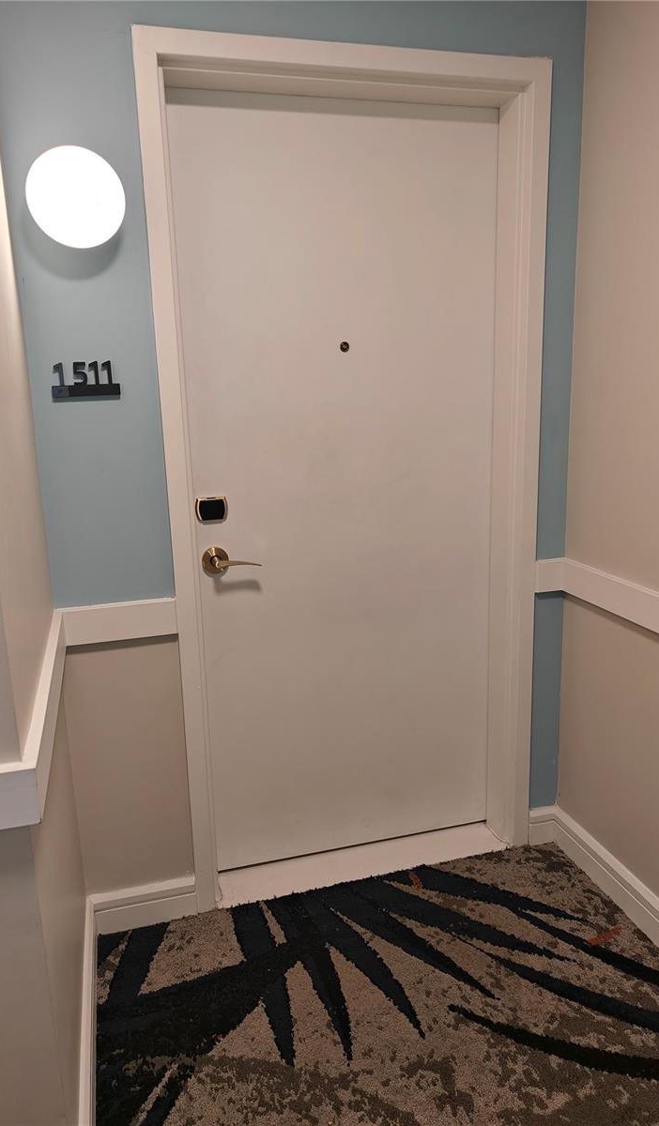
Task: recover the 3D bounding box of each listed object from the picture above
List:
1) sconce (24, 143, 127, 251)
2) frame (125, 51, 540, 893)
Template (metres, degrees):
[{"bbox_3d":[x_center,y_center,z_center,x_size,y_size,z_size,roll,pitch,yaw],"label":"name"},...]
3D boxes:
[{"bbox_3d":[-0.544,-0.784,1.679,0.200,0.200,0.100,-5,13,-15],"label":"sconce"},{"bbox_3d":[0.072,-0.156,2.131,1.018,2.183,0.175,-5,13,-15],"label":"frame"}]

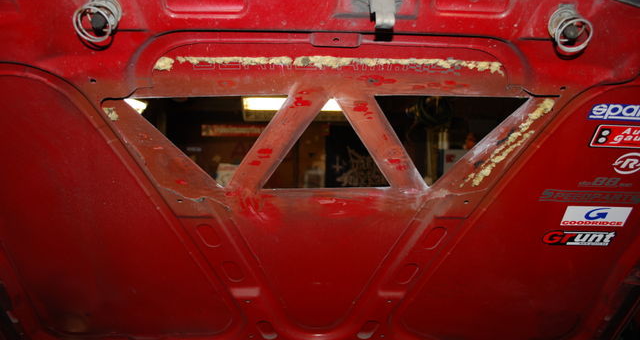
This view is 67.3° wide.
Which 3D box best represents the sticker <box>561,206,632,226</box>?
[{"bbox_3d":[0.536,0.090,0.930,0.125,0.049,0.002,2,35,-1],"label":"sticker"}]

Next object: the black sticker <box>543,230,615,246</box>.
[{"bbox_3d":[0.518,0.138,0.963,0.138,0.037,0.002,2,35,-1],"label":"black sticker"}]

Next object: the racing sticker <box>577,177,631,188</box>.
[{"bbox_3d":[0.528,0.024,0.884,0.099,0.022,0.002,2,35,-1],"label":"racing sticker"}]

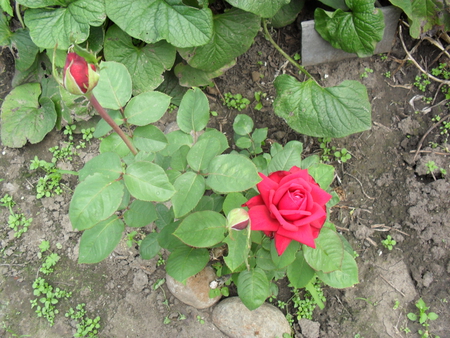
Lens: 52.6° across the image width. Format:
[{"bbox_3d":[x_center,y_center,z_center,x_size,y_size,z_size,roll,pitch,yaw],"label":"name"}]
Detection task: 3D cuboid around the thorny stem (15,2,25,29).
[{"bbox_3d":[-0.515,-0.384,1.140,0.022,0.075,0.025,0,55,0],"label":"thorny stem"}]

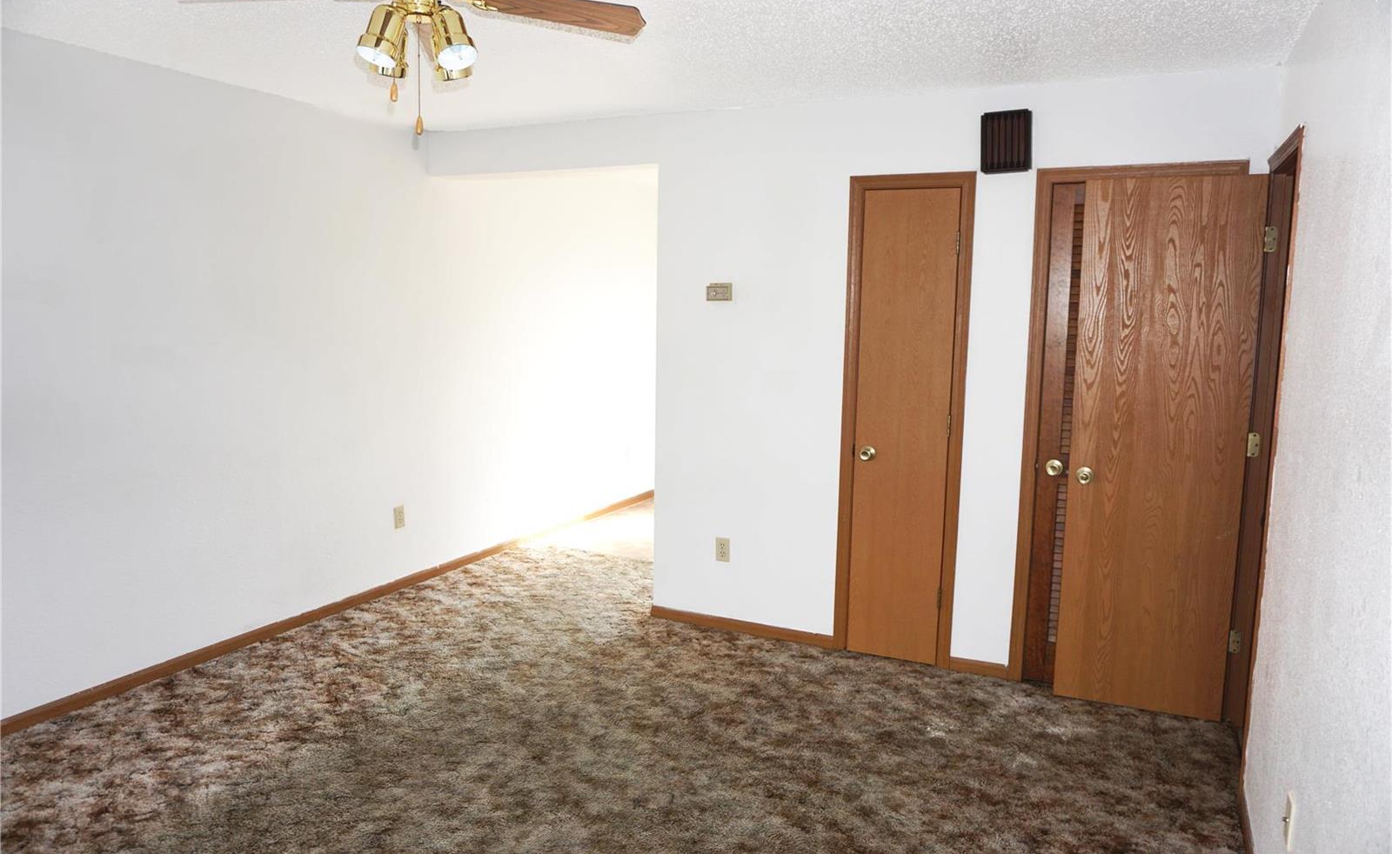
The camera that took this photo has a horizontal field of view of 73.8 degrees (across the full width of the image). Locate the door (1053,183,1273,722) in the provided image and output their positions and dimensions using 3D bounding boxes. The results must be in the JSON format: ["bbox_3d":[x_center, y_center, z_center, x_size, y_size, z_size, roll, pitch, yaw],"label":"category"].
[{"bbox_3d":[1.748,0.088,3.530,0.603,2.038,0.037,4,8,21],"label":"door"}]

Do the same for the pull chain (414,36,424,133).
[{"bbox_3d":[-0.629,-0.782,2.110,0.017,0.235,0.017,4,8,26],"label":"pull chain"}]

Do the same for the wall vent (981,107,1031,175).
[{"bbox_3d":[1.238,-1.135,3.699,0.192,0.242,0.025,4,8,26],"label":"wall vent"}]

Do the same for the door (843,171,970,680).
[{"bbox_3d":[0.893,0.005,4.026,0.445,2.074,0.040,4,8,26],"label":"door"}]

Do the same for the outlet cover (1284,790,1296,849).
[{"bbox_3d":[1.329,0.882,2.074,0.008,0.115,0.072,4,8,26],"label":"outlet cover"}]

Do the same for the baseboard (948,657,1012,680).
[{"bbox_3d":[1.210,1.032,3.969,0.240,0.057,0.013,4,8,26],"label":"baseboard"}]

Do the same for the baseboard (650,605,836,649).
[{"bbox_3d":[0.206,0.958,4.463,0.951,0.056,0.013,4,8,26],"label":"baseboard"}]

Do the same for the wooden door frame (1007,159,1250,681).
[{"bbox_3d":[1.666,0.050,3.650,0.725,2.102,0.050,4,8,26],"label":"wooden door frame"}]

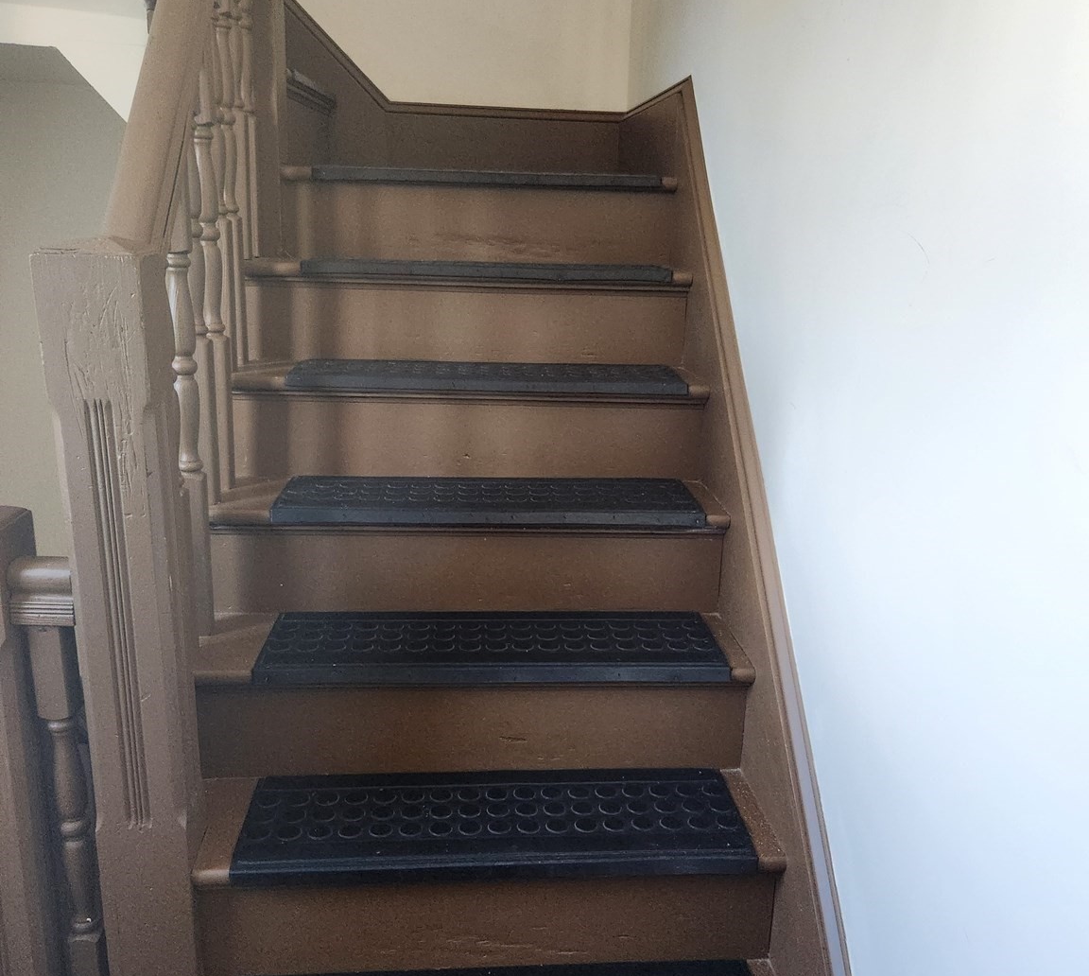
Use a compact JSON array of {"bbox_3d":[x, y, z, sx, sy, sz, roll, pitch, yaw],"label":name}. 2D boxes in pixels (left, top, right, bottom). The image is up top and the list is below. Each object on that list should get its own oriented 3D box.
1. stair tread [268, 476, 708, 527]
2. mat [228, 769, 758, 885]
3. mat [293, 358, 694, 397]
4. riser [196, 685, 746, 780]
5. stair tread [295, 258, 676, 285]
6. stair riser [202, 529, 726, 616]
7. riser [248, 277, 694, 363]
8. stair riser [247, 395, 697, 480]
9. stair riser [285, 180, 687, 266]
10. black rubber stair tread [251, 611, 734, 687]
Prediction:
[{"bbox_3d":[-0.097,0.022,1.784,0.755,0.027,0.238,0,15,-4],"label":"stair tread"},{"bbox_3d":[-0.072,0.514,1.486,0.755,0.027,0.238,0,15,-4],"label":"mat"},{"bbox_3d":[-0.109,-0.223,1.929,0.755,0.027,0.238,0,15,-4],"label":"mat"},{"bbox_3d":[-0.123,0.385,1.581,0.911,0.174,0.020,0,15,-4],"label":"riser"},{"bbox_3d":[-0.121,-0.471,2.080,0.755,0.027,0.238,0,15,-4],"label":"stair tread"},{"bbox_3d":[-0.152,0.139,1.727,0.950,0.172,0.020,0,15,-4],"label":"stair riser"},{"bbox_3d":[-0.176,-0.353,2.023,0.959,0.175,0.020,0,15,-4],"label":"riser"},{"bbox_3d":[-0.161,-0.105,1.872,0.948,0.174,0.020,0,15,-4],"label":"stair riser"},{"bbox_3d":[-0.141,-0.596,2.171,0.882,0.170,0.020,0,15,-4],"label":"stair riser"},{"bbox_3d":[-0.085,0.267,1.636,0.755,0.027,0.238,0,15,-4],"label":"black rubber stair tread"}]

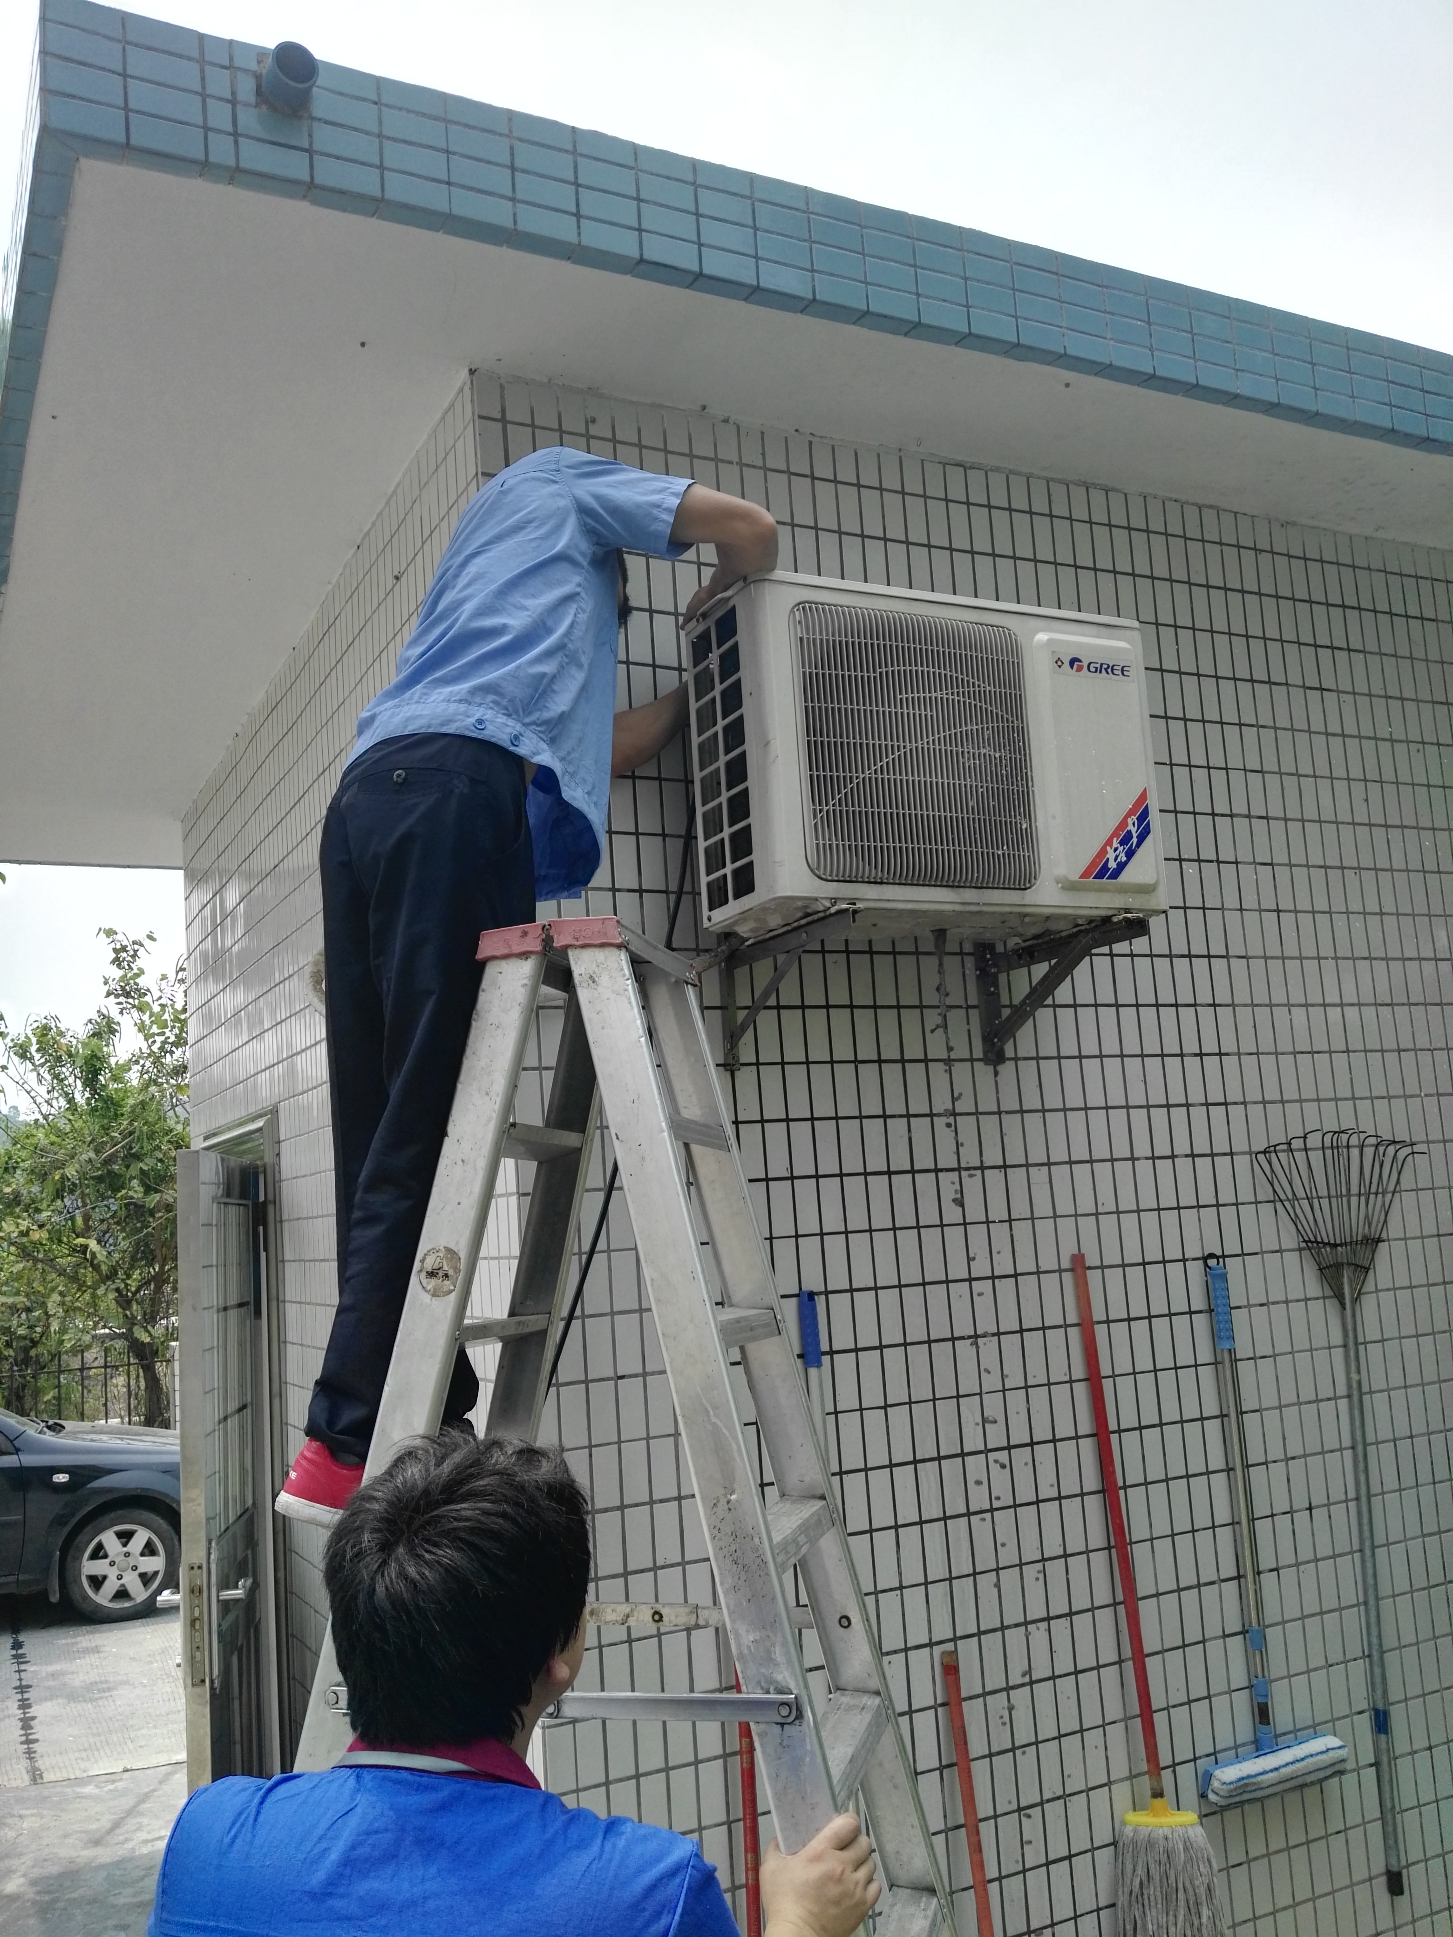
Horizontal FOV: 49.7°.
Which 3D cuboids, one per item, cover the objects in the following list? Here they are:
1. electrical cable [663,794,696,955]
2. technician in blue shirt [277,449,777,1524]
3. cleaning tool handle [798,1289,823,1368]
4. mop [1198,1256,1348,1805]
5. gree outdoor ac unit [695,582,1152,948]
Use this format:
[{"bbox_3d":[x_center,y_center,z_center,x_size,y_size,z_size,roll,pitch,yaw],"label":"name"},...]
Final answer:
[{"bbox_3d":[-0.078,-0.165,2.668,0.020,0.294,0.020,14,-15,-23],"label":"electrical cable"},{"bbox_3d":[-0.230,-0.010,2.190,0.720,1.450,0.520,2,-10,-36],"label":"technician in blue shirt"},{"bbox_3d":[0.143,0.614,2.666,0.030,0.134,0.030,-5,-7,-1],"label":"cleaning tool handle"},{"bbox_3d":[0.979,1.032,2.957,0.355,0.975,0.105,0,-9,-25],"label":"mop"},{"bbox_3d":[0.358,-0.346,2.760,0.780,0.545,0.290,0,-9,-25],"label":"gree outdoor ac unit"}]

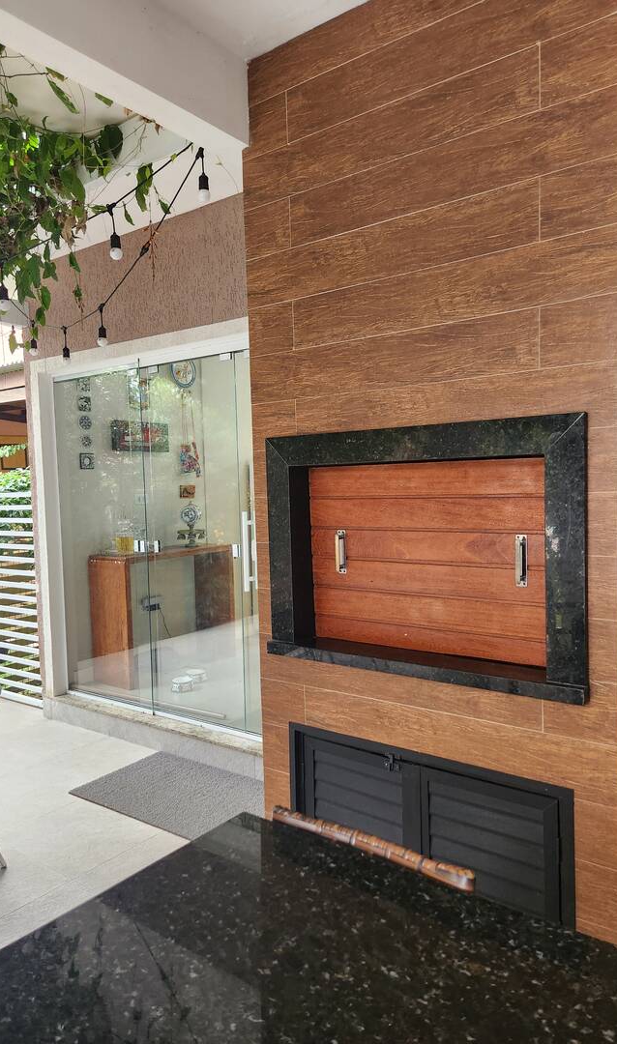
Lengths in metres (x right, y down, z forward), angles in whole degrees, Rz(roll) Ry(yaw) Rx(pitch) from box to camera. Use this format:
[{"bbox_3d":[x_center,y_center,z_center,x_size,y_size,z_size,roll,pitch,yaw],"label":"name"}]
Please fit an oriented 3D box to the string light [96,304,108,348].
[{"bbox_3d":[-0.921,-0.879,3.100,0.047,0.188,0.047,1,5,37],"label":"string light"}]

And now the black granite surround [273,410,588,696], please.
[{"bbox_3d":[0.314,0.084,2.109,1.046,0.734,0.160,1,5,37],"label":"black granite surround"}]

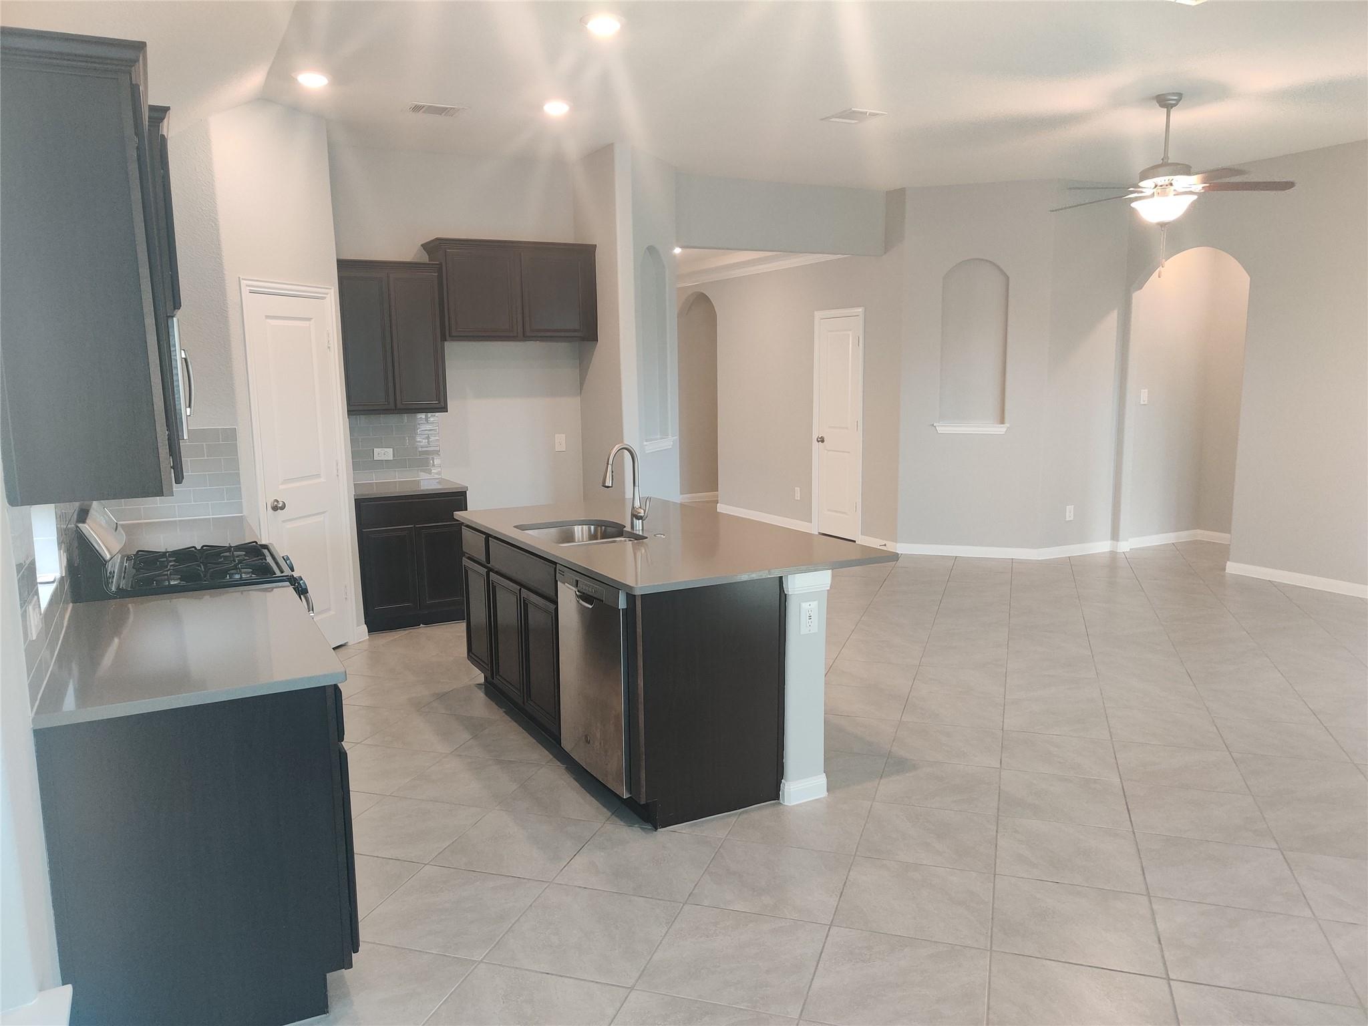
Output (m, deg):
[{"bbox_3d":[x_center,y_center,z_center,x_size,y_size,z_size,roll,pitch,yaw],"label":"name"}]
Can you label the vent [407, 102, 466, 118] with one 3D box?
[{"bbox_3d":[-1.353,-2.182,5.801,0.290,0.020,0.225,-5,9,-27],"label":"vent"}]

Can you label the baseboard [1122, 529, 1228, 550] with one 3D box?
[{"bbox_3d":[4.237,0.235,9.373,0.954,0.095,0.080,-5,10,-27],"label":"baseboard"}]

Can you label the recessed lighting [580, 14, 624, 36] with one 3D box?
[{"bbox_3d":[-0.323,-1.954,4.278,0.185,0.030,0.185,-1,9,0],"label":"recessed lighting"}]

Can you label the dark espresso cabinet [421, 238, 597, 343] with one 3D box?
[{"bbox_3d":[-1.164,-1.490,7.232,1.100,0.640,0.385,-5,10,-27],"label":"dark espresso cabinet"}]

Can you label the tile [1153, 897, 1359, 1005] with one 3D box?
[{"bbox_3d":[1.635,1.268,3.105,0.462,0.010,0.462,2,9,17],"label":"tile"}]

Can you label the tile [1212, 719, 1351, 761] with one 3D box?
[{"bbox_3d":[2.649,1.010,4.746,0.465,0.010,0.465,2,9,17],"label":"tile"}]

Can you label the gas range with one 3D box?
[{"bbox_3d":[-1.867,0.553,4.079,0.740,1.170,0.760,-5,9,-27],"label":"gas range"}]

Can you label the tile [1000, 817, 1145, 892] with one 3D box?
[{"bbox_3d":[1.328,1.180,3.695,0.462,0.010,0.462,2,9,17],"label":"tile"}]

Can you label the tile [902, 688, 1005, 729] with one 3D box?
[{"bbox_3d":[1.285,0.950,5.091,0.457,0.010,0.457,2,9,17],"label":"tile"}]

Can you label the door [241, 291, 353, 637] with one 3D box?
[{"bbox_3d":[-2.156,-0.194,6.027,0.050,2.080,0.740,2,9,19],"label":"door"}]

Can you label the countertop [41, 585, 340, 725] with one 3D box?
[{"bbox_3d":[-1.440,0.373,3.118,0.675,0.034,1.160,-5,10,-27],"label":"countertop"}]

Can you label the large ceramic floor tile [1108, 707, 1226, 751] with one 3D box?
[{"bbox_3d":[2.165,0.979,4.816,0.457,0.010,0.457,2,9,17],"label":"large ceramic floor tile"}]

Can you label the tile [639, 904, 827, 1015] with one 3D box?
[{"bbox_3d":[0.151,1.267,3.042,0.457,0.010,0.457,2,9,17],"label":"tile"}]

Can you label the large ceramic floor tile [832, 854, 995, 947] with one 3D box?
[{"bbox_3d":[0.742,1.233,3.396,0.462,0.010,0.462,2,9,17],"label":"large ceramic floor tile"}]

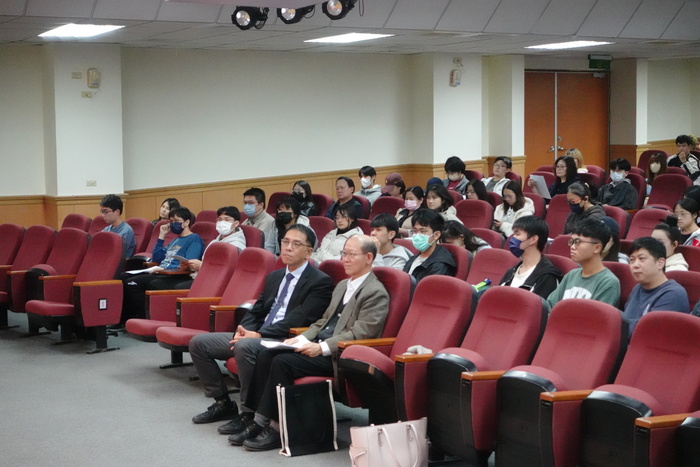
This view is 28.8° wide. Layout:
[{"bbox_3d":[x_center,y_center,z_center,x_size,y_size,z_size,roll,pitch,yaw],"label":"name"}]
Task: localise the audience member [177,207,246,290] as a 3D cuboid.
[{"bbox_3d":[-1.293,0.317,11.571,0.850,1.170,0.540,-4,5,-38],"label":"audience member"}]

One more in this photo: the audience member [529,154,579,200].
[{"bbox_3d":[2.391,-0.296,15.662,0.800,1.172,0.520,-4,6,-40],"label":"audience member"}]

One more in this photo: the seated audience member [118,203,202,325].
[{"bbox_3d":[-1.690,0.335,12.227,0.820,1.150,0.550,-4,6,-40],"label":"seated audience member"}]

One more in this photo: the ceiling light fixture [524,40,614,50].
[{"bbox_3d":[2.629,-2.281,16.301,0.610,0.080,1.200,-3,4,-29],"label":"ceiling light fixture"}]

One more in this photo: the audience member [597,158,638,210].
[{"bbox_3d":[2.573,-0.216,13.835,0.820,1.160,0.540,-4,5,-40],"label":"audience member"}]

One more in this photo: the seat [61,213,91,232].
[{"bbox_3d":[-3.063,0.277,14.293,0.638,0.978,0.630,-4,6,-40],"label":"seat"}]

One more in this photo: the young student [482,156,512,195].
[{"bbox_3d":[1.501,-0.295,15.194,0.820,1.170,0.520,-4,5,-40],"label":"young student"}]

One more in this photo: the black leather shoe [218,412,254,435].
[{"bbox_3d":[-0.628,1.094,7.955,0.285,0.115,0.105,-3,4,-27],"label":"black leather shoe"}]

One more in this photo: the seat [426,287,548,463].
[{"bbox_3d":[0.637,0.777,7.250,0.638,0.978,0.630,-3,5,-31],"label":"seat"}]

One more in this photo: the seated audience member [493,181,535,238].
[{"bbox_3d":[1.556,0.017,13.959,0.800,1.092,0.500,-4,6,-40],"label":"seated audience member"}]

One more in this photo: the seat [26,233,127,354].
[{"bbox_3d":[-2.328,0.469,11.362,0.800,0.960,0.660,-4,5,-38],"label":"seat"}]

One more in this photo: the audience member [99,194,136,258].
[{"bbox_3d":[-2.388,0.229,12.909,0.820,1.200,0.520,-3,4,-34],"label":"audience member"}]

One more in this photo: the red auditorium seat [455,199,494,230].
[{"bbox_3d":[1.044,0.168,13.190,0.638,0.978,0.630,-4,6,-40],"label":"red auditorium seat"}]

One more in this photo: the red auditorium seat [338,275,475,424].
[{"bbox_3d":[0.310,0.741,7.768,0.668,0.978,0.630,-3,5,-30],"label":"red auditorium seat"}]

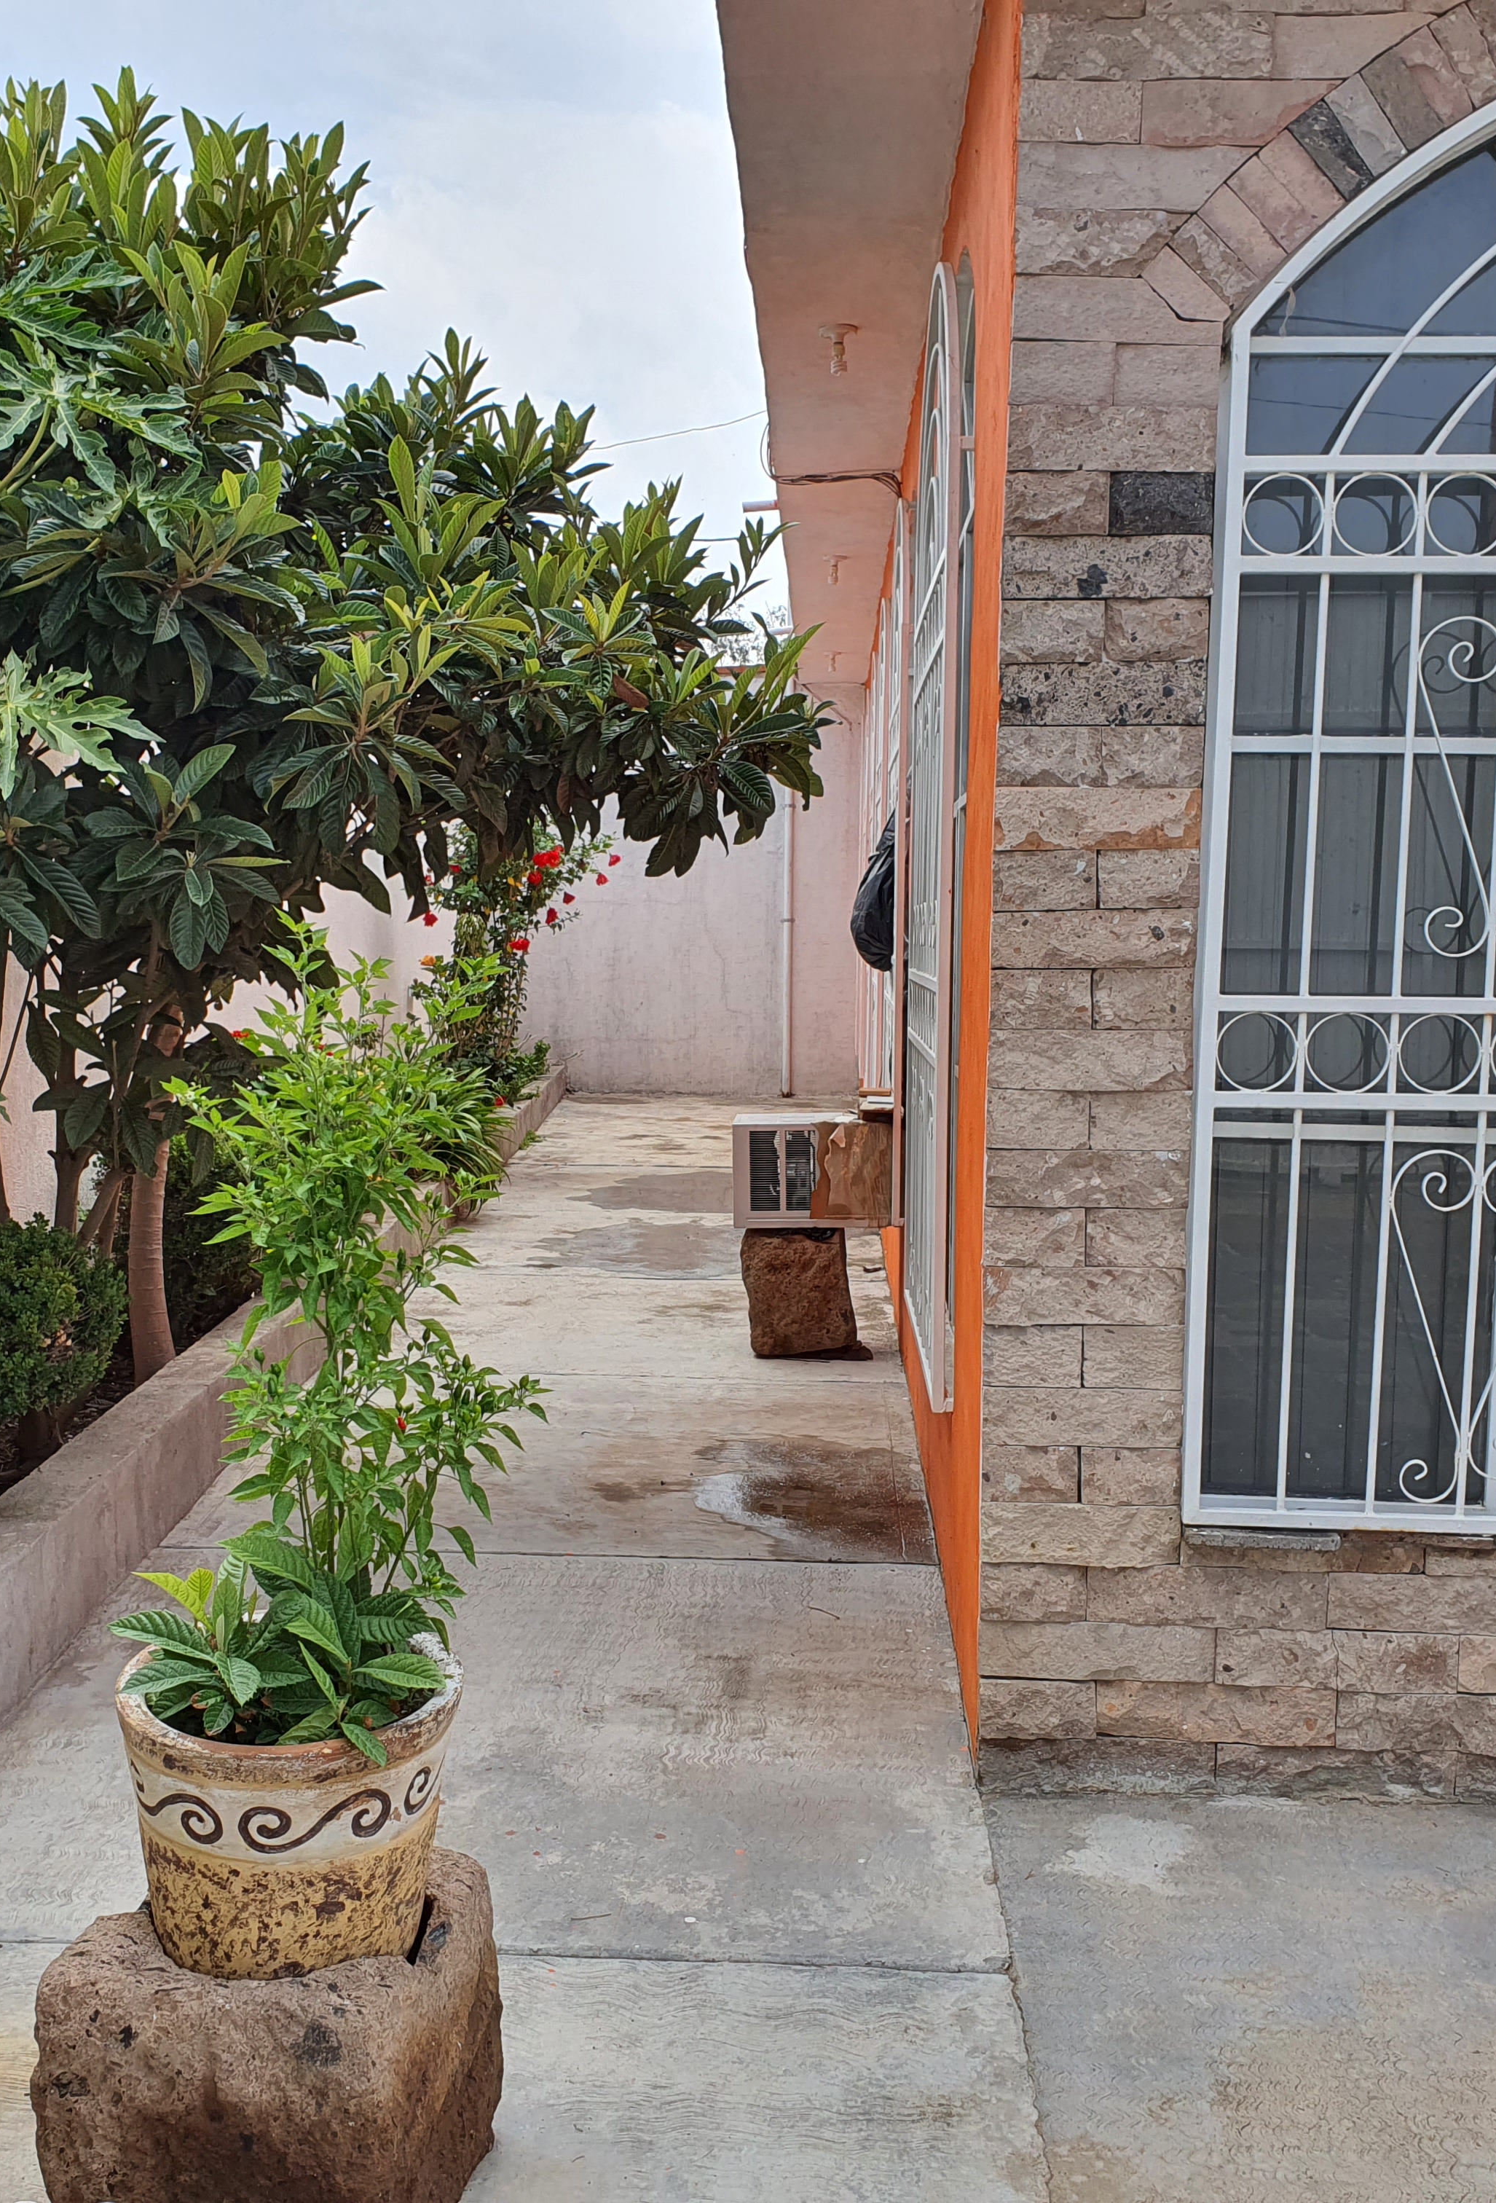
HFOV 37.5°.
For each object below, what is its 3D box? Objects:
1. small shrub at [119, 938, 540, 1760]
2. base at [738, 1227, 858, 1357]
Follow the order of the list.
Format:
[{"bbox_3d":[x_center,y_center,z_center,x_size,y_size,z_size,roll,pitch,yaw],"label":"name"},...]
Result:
[{"bbox_3d":[-0.462,0.258,2.418,0.460,0.860,0.430,1,8,1],"label":"small shrub"},{"bbox_3d":[0.146,0.534,6.706,0.330,0.390,0.330,1,8,1],"label":"base"}]

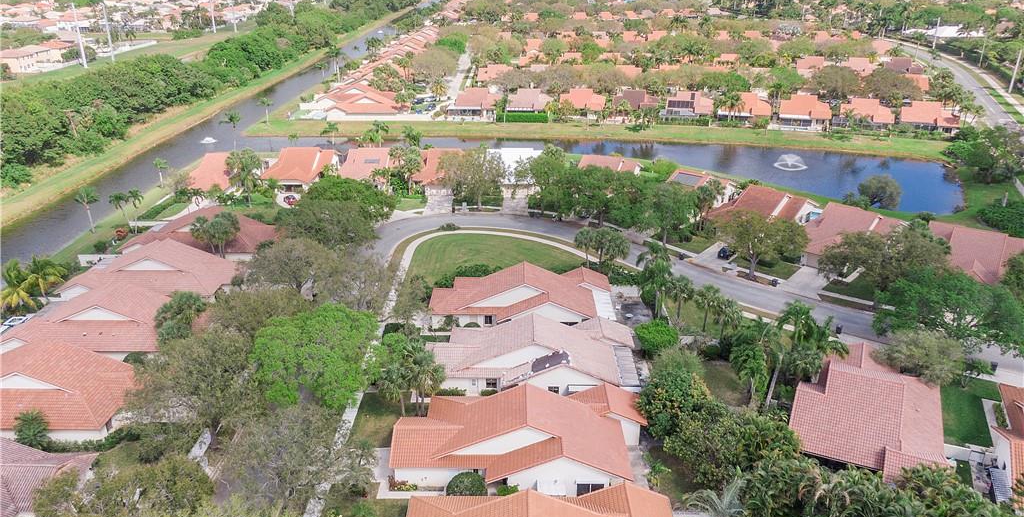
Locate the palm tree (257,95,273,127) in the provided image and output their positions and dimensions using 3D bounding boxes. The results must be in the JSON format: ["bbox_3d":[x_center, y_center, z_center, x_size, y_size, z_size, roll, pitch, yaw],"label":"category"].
[{"bbox_3d":[-70.810,-41.911,202.220,4.400,7.200,4.400,0,23,0],"label":"palm tree"}]

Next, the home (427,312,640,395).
[{"bbox_3d":[2.003,10.525,79.931,24.200,6.600,13.200,0,23,0],"label":"home"}]

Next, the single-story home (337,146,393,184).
[{"bbox_3d":[-30.047,-20.558,153.363,12.600,6.100,23.520,0,23,0],"label":"single-story home"}]

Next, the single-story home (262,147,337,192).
[{"bbox_3d":[-44.621,-20.487,153.363,13.440,6.100,23.520,0,23,0],"label":"single-story home"}]

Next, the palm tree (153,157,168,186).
[{"bbox_3d":[-73.680,-18.124,149.652,3.382,6.346,3.382,0,23,0],"label":"palm tree"}]

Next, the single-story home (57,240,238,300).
[{"bbox_3d":[-50.136,2.512,99.830,23.730,6.100,13.230,0,23,0],"label":"single-story home"}]

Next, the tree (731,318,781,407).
[{"bbox_3d":[24.749,11.038,73.894,4.666,10.212,4.666,0,23,0],"label":"tree"}]

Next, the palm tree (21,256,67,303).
[{"bbox_3d":[-65.186,2.876,98.159,5.600,6.900,5.600,0,23,0],"label":"palm tree"}]

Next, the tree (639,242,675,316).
[{"bbox_3d":[17.847,3.470,88.198,4.500,10.700,4.500,0,23,0],"label":"tree"}]

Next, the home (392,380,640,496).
[{"bbox_3d":[0.981,16.149,66.836,23.800,6.600,13.100,0,23,0],"label":"home"}]

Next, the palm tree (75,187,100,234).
[{"bbox_3d":[-71.077,-8.072,119.390,3.700,8.100,3.700,0,23,0],"label":"palm tree"}]

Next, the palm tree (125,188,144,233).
[{"bbox_3d":[-62.883,-7.872,118.950,2.900,8.000,2.900,0,23,0],"label":"palm tree"}]

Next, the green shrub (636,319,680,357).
[{"bbox_3d":[17.275,9.014,84.051,5.200,3.800,5.000,0,23,0],"label":"green shrub"}]

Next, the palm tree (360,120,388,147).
[{"bbox_3d":[-32.732,-29.262,169.147,5.800,7.300,5.200,0,23,0],"label":"palm tree"}]

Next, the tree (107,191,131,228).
[{"bbox_3d":[-68.605,-8.125,124.929,3.666,7.422,3.666,0,23,0],"label":"tree"}]

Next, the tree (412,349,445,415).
[{"bbox_3d":[-8.736,12.893,72.763,3.800,8.000,3.800,0,23,0],"label":"tree"}]

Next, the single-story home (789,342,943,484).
[{"bbox_3d":[35.310,14.711,70.303,13.398,6.200,23.646,10,25,23],"label":"single-story home"}]

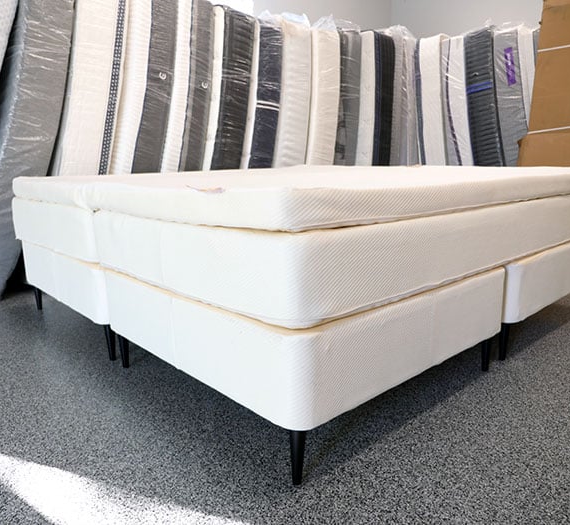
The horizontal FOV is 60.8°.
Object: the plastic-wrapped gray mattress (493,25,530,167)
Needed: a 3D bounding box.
[{"bbox_3d":[2.707,-1.463,5.380,0.800,2.000,0.235,-12,7,-41],"label":"plastic-wrapped gray mattress"}]

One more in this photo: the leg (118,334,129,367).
[{"bbox_3d":[-0.580,0.302,1.753,0.034,0.160,0.034,-12,15,-41],"label":"leg"}]

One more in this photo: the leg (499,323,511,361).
[{"bbox_3d":[0.777,0.272,1.734,0.034,0.160,0.034,-12,15,-41],"label":"leg"}]

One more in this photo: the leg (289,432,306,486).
[{"bbox_3d":[0.029,0.423,1.082,0.034,0.160,0.034,-1,11,0],"label":"leg"}]

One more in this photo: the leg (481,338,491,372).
[{"bbox_3d":[0.690,0.289,1.657,0.034,0.160,0.034,-12,15,-41],"label":"leg"}]

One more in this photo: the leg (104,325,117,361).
[{"bbox_3d":[-0.652,0.288,1.827,0.034,0.160,0.034,-12,15,-41],"label":"leg"}]

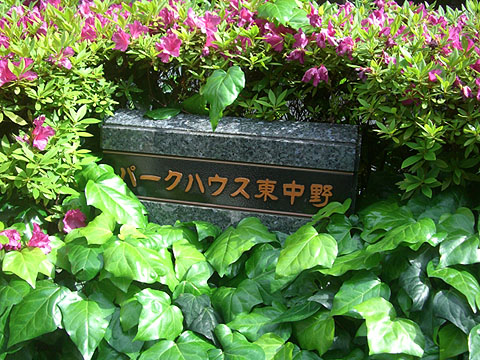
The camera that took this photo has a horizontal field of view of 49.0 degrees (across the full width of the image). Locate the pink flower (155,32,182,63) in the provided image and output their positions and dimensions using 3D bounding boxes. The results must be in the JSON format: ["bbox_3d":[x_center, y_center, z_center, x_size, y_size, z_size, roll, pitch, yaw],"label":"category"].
[{"bbox_3d":[-0.194,-0.360,1.430,0.068,0.070,0.050,0,0,-6],"label":"pink flower"}]

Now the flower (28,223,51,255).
[{"bbox_3d":[-0.514,0.150,1.350,0.055,0.075,0.050,-15,15,-22],"label":"flower"}]

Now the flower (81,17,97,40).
[{"bbox_3d":[-0.423,-0.420,1.470,0.050,0.060,0.050,-9,14,-13],"label":"flower"}]

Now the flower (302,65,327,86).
[{"bbox_3d":[0.215,-0.297,1.500,0.074,0.062,0.050,0,20,0],"label":"flower"}]

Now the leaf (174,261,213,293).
[{"bbox_3d":[-0.103,0.216,1.170,0.075,0.025,0.080,17,48,17],"label":"leaf"}]

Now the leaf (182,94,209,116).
[{"bbox_3d":[-0.115,-0.205,1.430,0.075,0.022,0.065,-36,62,-14],"label":"leaf"}]

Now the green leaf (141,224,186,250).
[{"bbox_3d":[-0.178,0.127,1.216,0.105,0.030,0.083,-6,42,-6],"label":"green leaf"}]

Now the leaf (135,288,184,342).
[{"bbox_3d":[-0.175,0.280,1.066,0.124,0.025,0.102,40,67,21],"label":"leaf"}]

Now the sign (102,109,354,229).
[{"bbox_3d":[-0.028,-0.008,1.432,0.660,0.304,0.112,5,30,13],"label":"sign"}]

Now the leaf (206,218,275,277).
[{"bbox_3d":[0.002,0.154,1.200,0.146,0.035,0.160,11,54,8],"label":"leaf"}]

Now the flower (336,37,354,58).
[{"bbox_3d":[0.276,-0.347,1.380,0.052,0.060,0.050,4,19,5],"label":"flower"}]

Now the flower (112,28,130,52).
[{"bbox_3d":[-0.318,-0.376,1.420,0.058,0.062,0.050,-5,8,-21],"label":"flower"}]

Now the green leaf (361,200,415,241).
[{"bbox_3d":[0.372,0.102,1.330,0.135,0.030,0.110,-5,49,3],"label":"green leaf"}]

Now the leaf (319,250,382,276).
[{"bbox_3d":[0.268,0.203,1.280,0.148,0.025,0.085,-9,37,-2],"label":"leaf"}]

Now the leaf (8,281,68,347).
[{"bbox_3d":[-0.407,0.271,1.070,0.095,0.035,0.140,33,63,27],"label":"leaf"}]

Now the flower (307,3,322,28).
[{"bbox_3d":[0.197,-0.434,1.390,0.048,0.065,0.050,2,13,7],"label":"flower"}]

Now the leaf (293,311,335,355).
[{"bbox_3d":[0.154,0.313,1.090,0.085,0.100,0.025,-11,-21,-1],"label":"leaf"}]

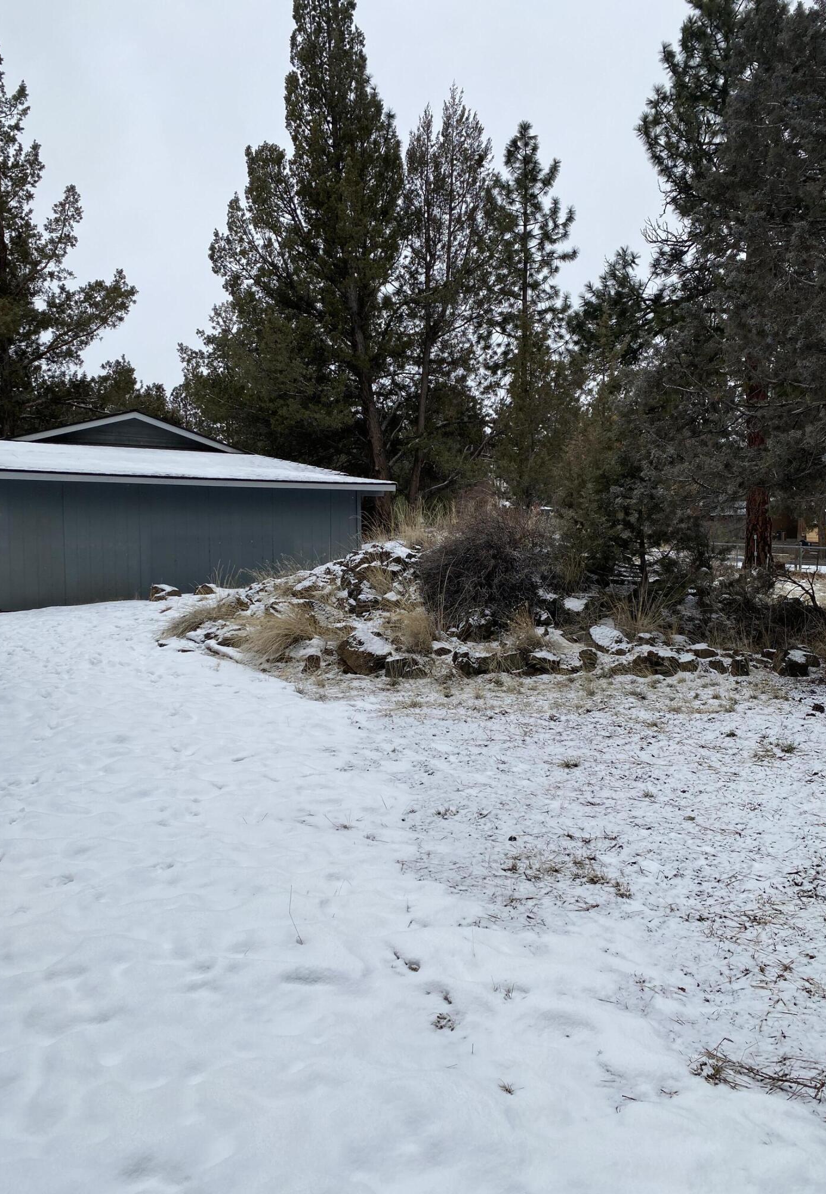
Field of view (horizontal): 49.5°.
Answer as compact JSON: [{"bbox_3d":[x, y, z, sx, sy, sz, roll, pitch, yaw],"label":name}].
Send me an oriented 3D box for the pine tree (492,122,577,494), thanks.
[{"bbox_3d":[2.735,-6.181,21.120,2.400,9.730,2.400,0,4,0],"label":"pine tree"}]

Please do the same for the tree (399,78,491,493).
[{"bbox_3d":[0.819,-6.741,21.582,2.600,10.700,2.600,0,4,0],"label":"tree"}]

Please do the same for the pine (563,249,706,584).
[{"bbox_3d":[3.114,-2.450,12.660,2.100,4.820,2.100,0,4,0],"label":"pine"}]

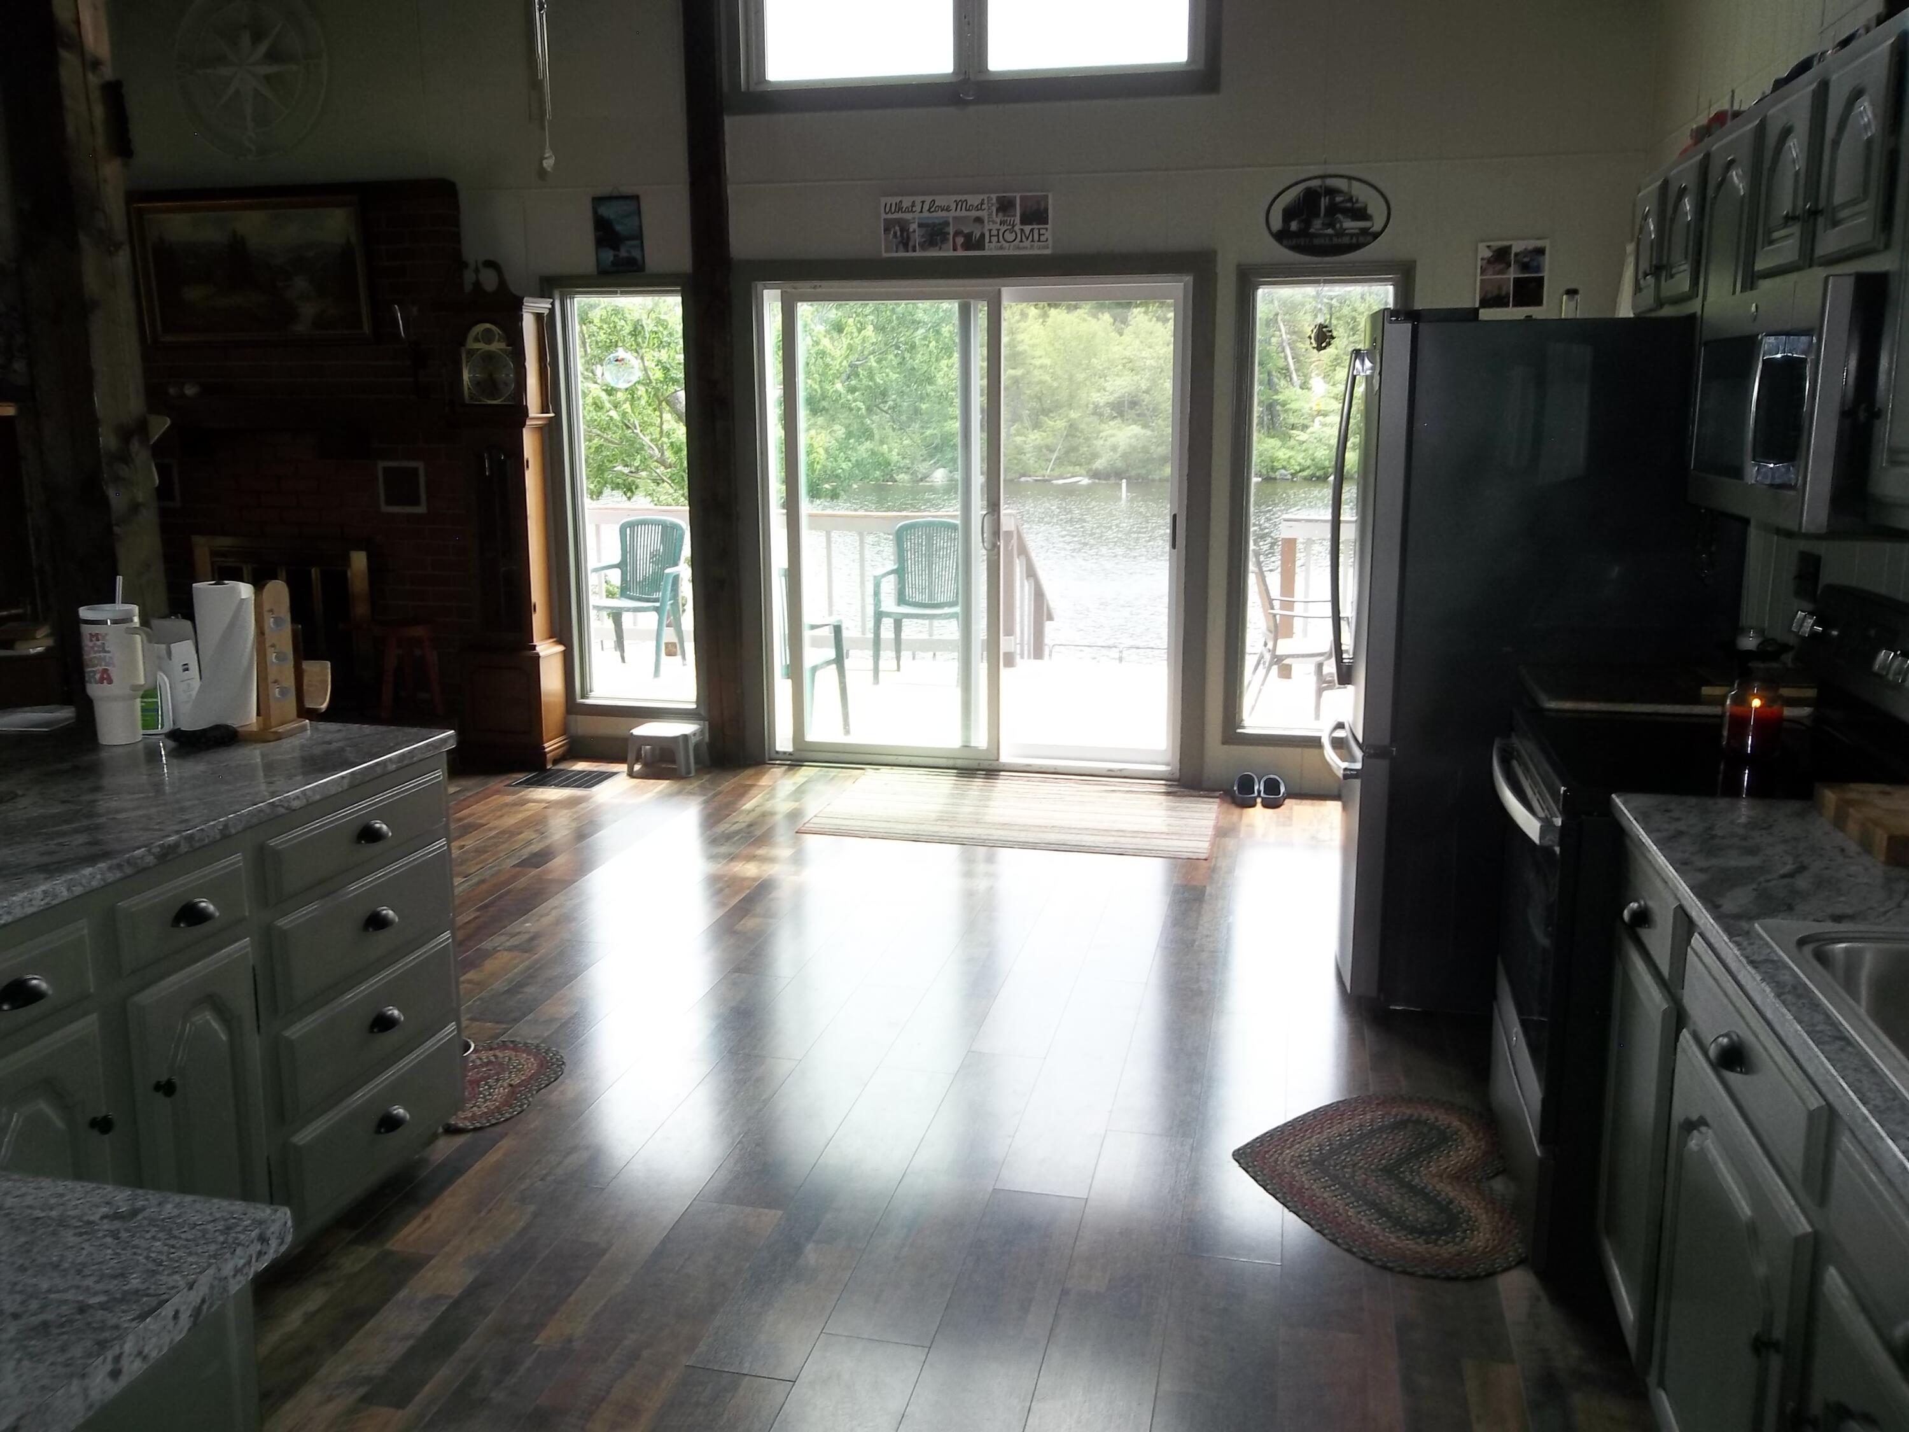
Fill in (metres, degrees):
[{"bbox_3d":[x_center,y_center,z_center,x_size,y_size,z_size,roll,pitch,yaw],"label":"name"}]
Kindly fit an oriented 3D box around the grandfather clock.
[{"bbox_3d":[-1.981,-0.837,6.524,0.450,2.130,0.290,2,12,13],"label":"grandfather clock"}]

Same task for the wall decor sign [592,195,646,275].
[{"bbox_3d":[-1.415,-2.027,6.284,0.214,0.311,0.025,0,11,13],"label":"wall decor sign"}]

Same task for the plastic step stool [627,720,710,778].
[{"bbox_3d":[-1.253,0.153,6.517,0.330,0.185,0.240,2,12,13],"label":"plastic step stool"}]

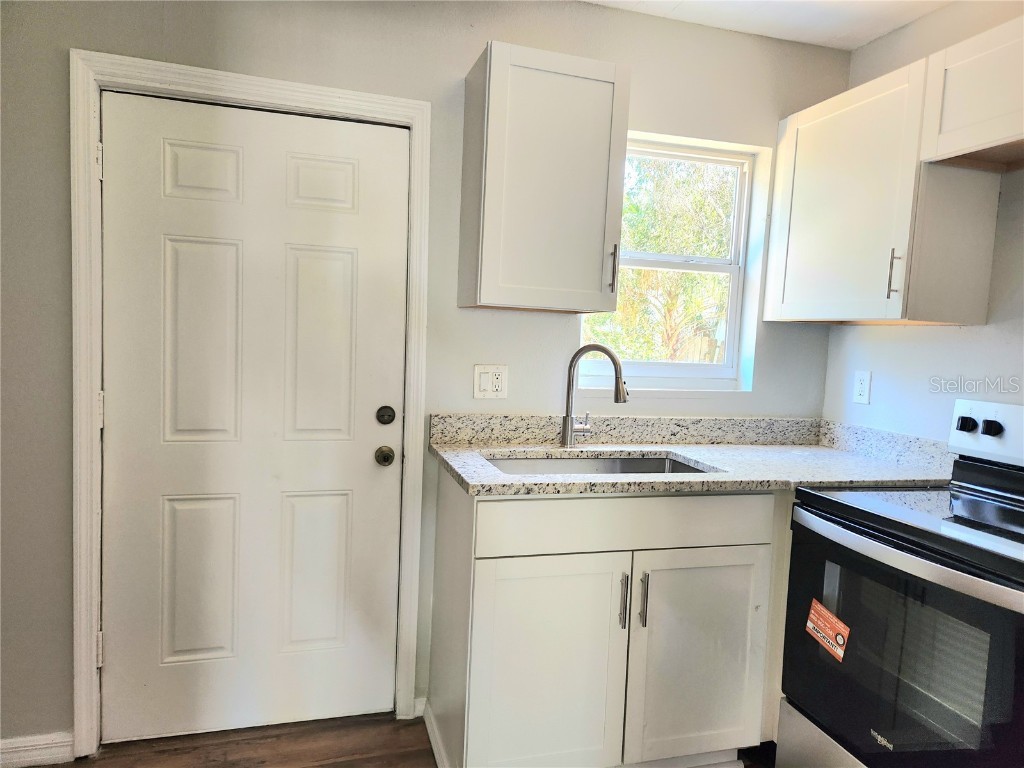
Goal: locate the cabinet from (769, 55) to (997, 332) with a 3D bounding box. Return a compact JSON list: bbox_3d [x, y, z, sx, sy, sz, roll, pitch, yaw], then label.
[{"bbox_3d":[1.243,-0.592,2.363,0.327,0.755,0.676,1,4,-16],"label":"cabinet"}]

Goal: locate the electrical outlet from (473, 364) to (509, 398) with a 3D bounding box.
[{"bbox_3d":[-0.072,-0.007,2.386,0.119,0.117,0.011,1,4,-16],"label":"electrical outlet"}]

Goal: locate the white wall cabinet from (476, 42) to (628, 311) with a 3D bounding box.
[{"bbox_3d":[0.094,-0.626,2.217,0.452,0.764,0.325,1,4,-16],"label":"white wall cabinet"}]

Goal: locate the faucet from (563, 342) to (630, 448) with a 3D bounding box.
[{"bbox_3d":[0.303,0.047,2.357,0.260,0.370,0.095,6,5,41],"label":"faucet"}]

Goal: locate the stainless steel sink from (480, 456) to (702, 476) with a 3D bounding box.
[{"bbox_3d":[0.266,0.374,2.171,0.730,0.210,0.420,1,4,-16],"label":"stainless steel sink"}]

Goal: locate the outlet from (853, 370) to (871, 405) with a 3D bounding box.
[{"bbox_3d":[1.330,0.013,2.586,0.011,0.121,0.073,1,4,-16],"label":"outlet"}]

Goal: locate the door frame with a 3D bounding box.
[{"bbox_3d":[-0.818,0.107,2.214,1.046,2.118,0.095,1,4,-16],"label":"door frame"}]

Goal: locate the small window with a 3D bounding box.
[{"bbox_3d":[0.589,-0.457,2.664,0.746,0.940,0.090,1,4,-16],"label":"small window"}]

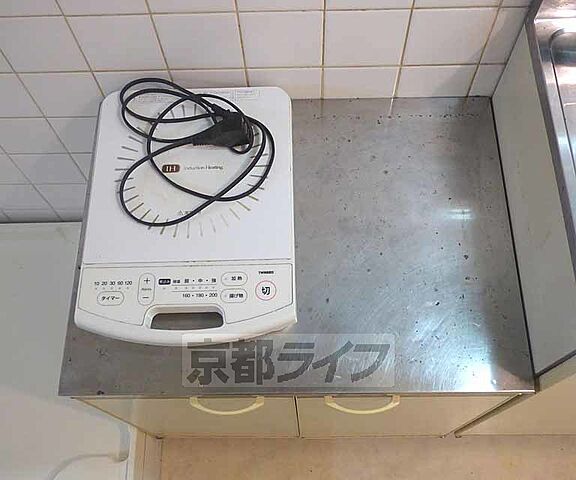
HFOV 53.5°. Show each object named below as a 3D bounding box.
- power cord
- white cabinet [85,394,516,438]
[{"bbox_3d":[-0.124,-0.127,0.792,0.208,0.044,0.224,-1,65,2],"label":"power cord"},{"bbox_3d":[0.019,0.098,1.059,0.576,0.502,0.459,-1,65,2],"label":"white cabinet"}]

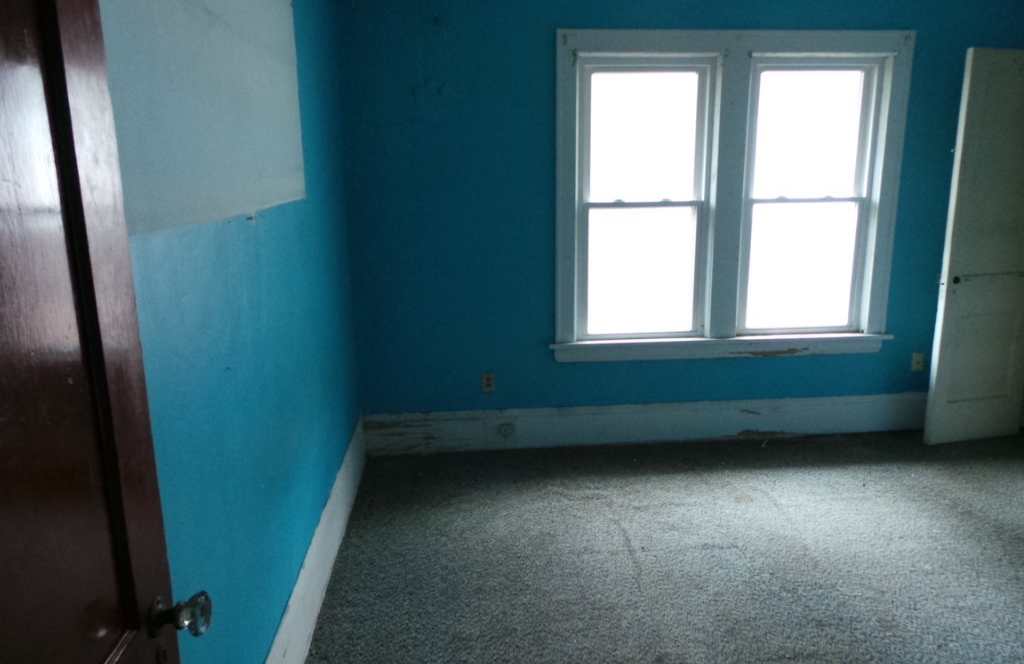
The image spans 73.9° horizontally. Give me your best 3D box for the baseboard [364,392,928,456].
[{"bbox_3d":[0.979,0.514,3.886,3.578,0.239,0.028,-2,11,-5],"label":"baseboard"}]

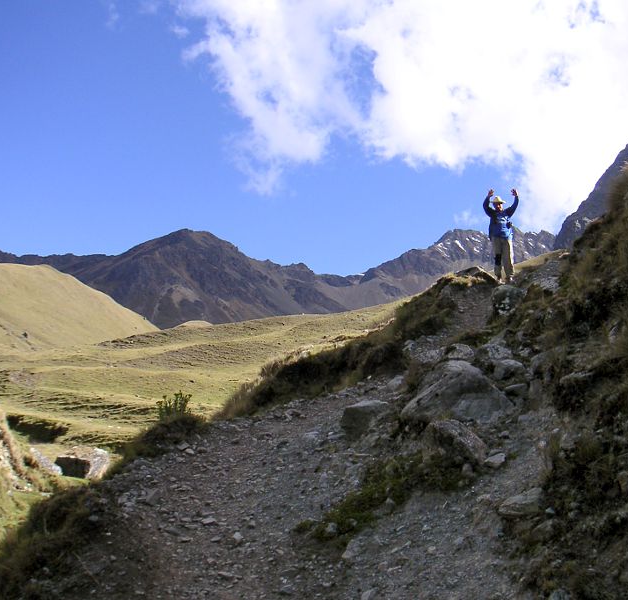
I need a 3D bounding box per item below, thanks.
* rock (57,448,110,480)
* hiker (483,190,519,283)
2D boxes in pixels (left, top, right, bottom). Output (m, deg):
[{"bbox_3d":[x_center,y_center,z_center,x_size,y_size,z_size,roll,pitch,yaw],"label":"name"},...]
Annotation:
[{"bbox_3d":[-5.404,3.817,20.500,1.250,0.780,1.150,1,-3,-14],"label":"rock"},{"bbox_3d":[3.823,-1.302,18.000,0.740,1.950,0.500,1,-3,-12],"label":"hiker"}]

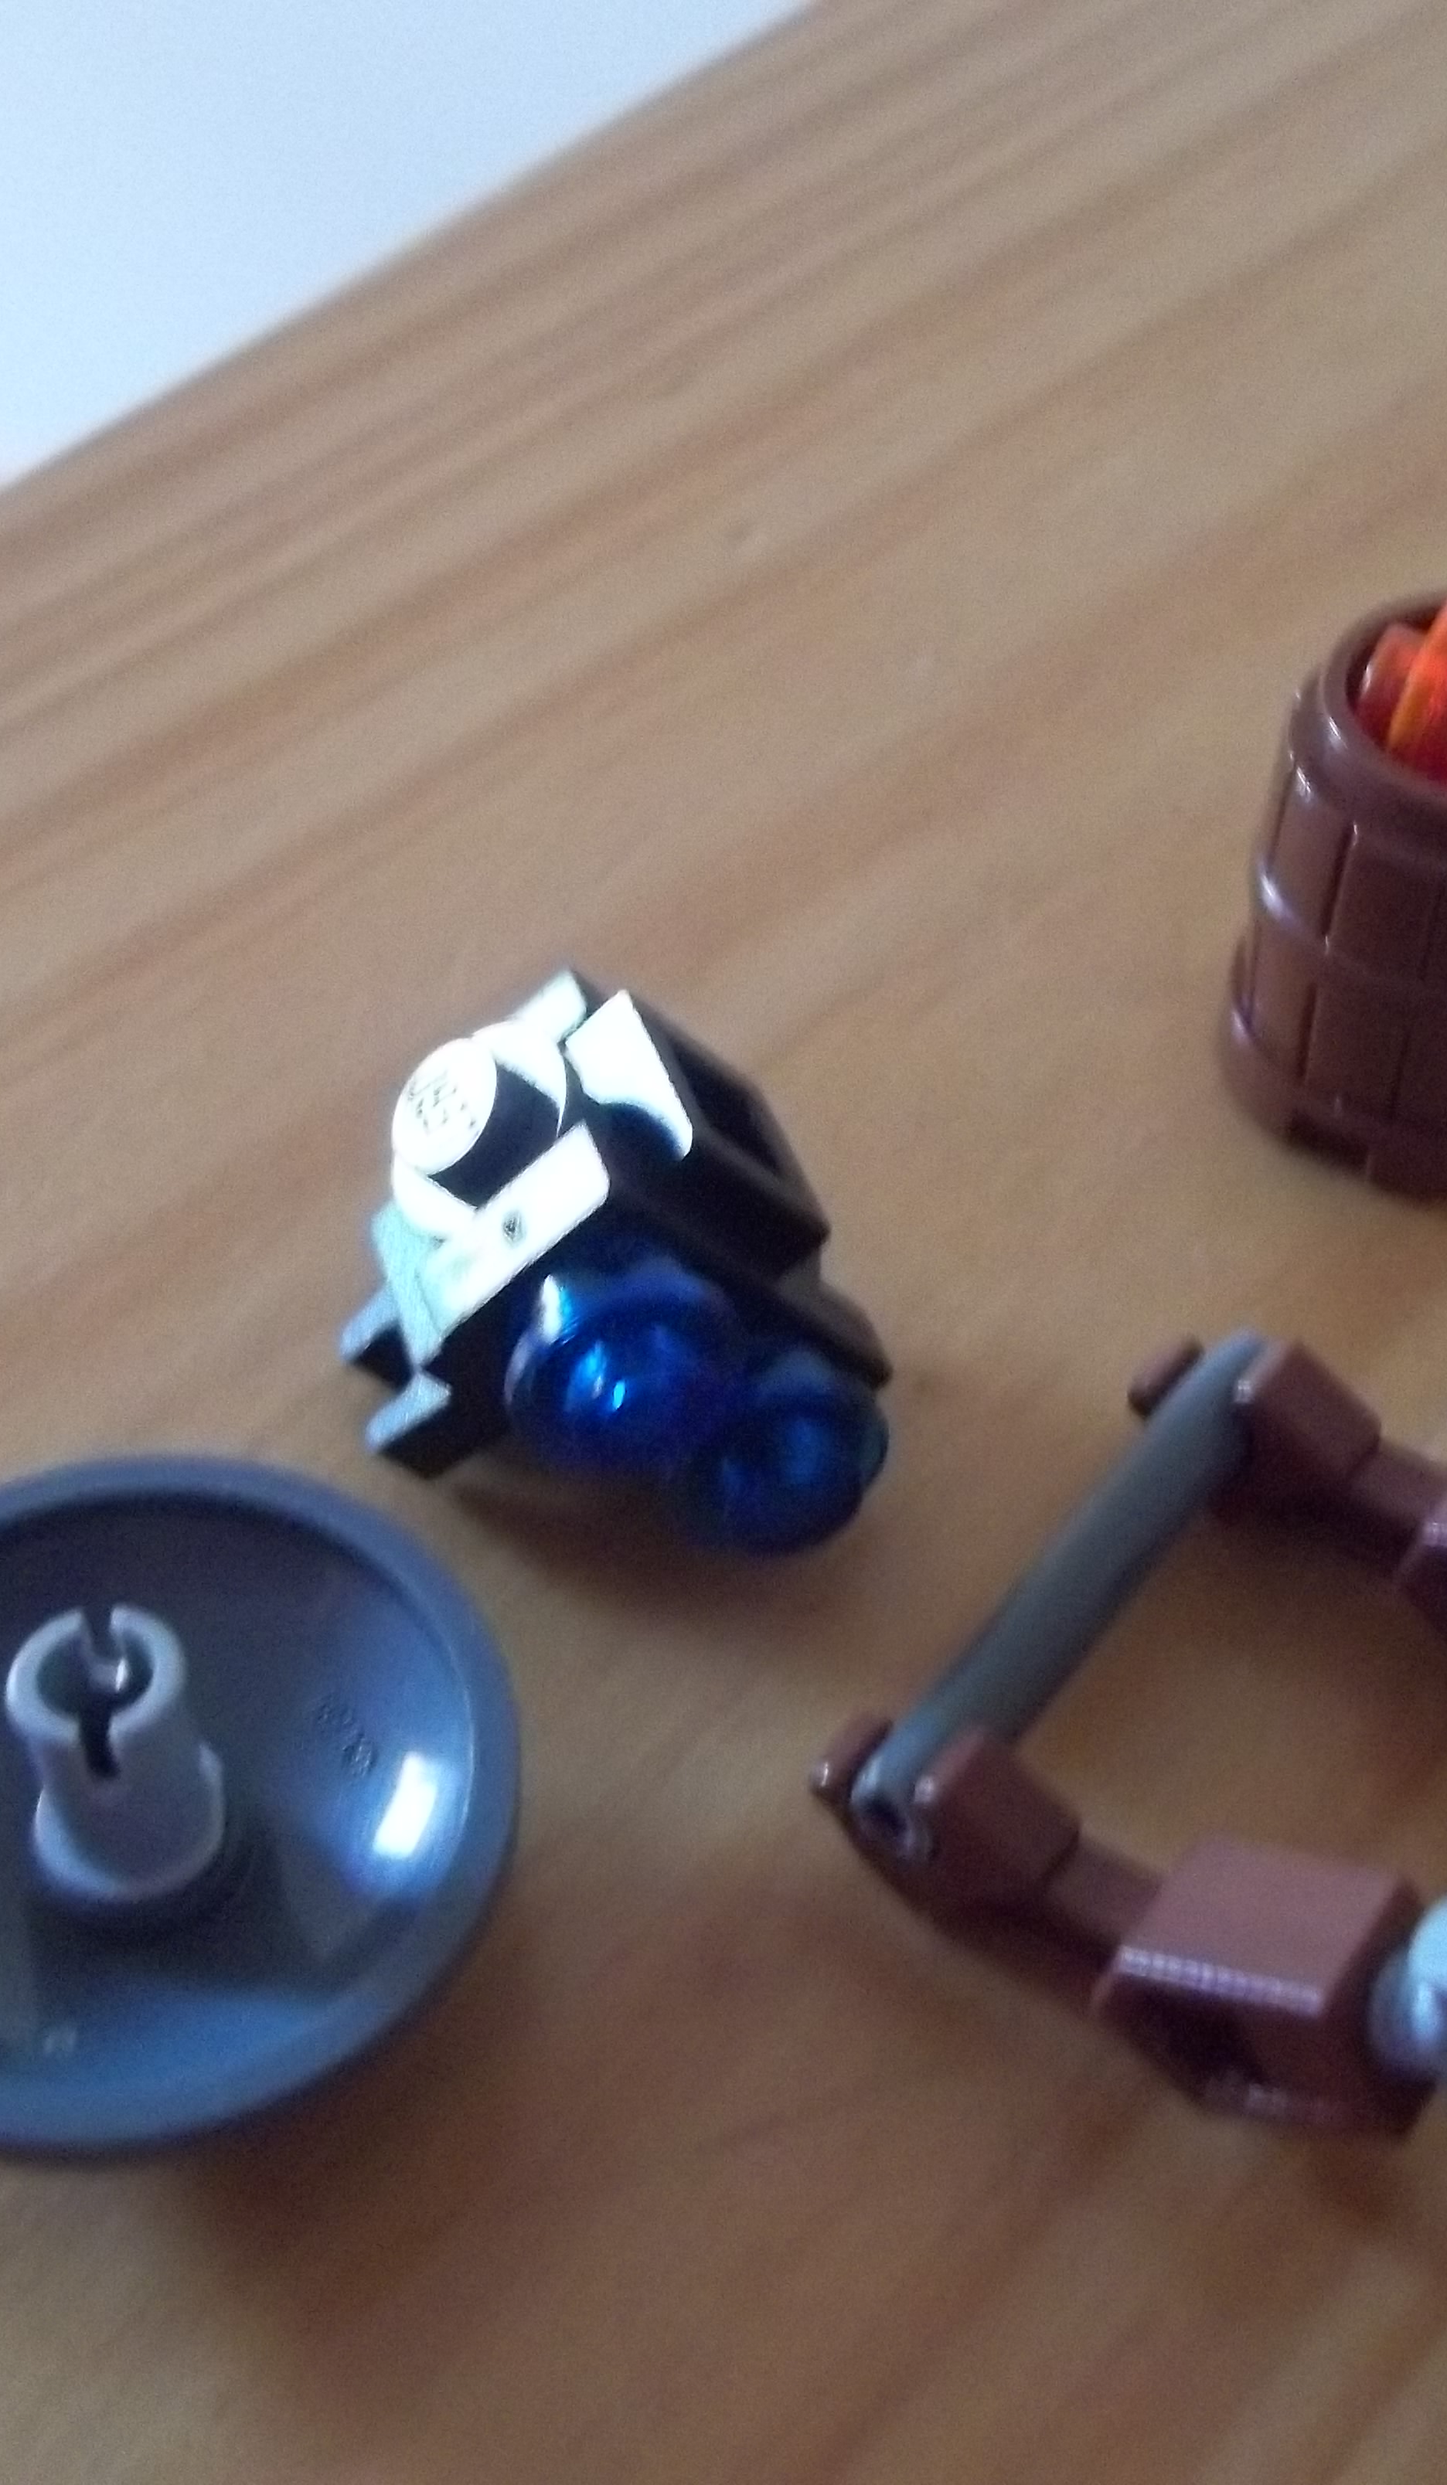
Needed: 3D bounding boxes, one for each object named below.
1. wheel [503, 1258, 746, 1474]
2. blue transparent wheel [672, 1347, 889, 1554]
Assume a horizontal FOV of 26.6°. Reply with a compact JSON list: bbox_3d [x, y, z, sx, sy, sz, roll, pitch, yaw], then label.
[{"bbox_3d":[-0.003,0.004,0.100,0.008,0.008,0.005,-13,49,-12],"label":"wheel"},{"bbox_3d":[0.002,0.007,0.106,0.008,0.008,0.005,-13,49,-12],"label":"blue transparent wheel"}]

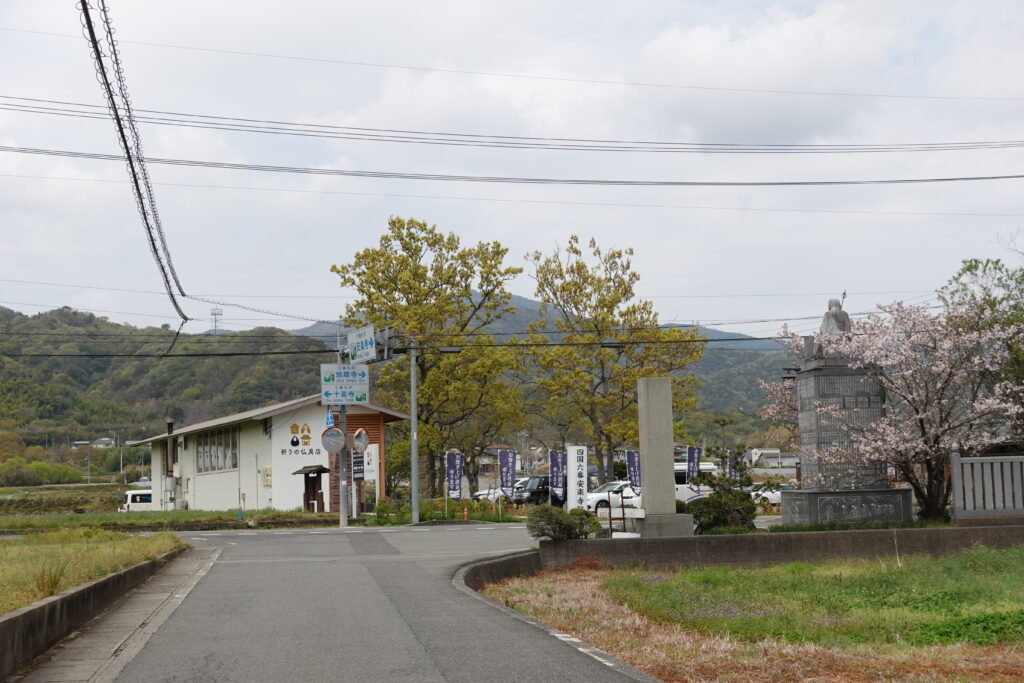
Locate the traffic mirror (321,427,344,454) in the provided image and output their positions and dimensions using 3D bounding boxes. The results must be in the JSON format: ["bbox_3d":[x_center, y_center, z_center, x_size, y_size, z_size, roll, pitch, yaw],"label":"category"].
[{"bbox_3d":[-5.811,3.213,51.800,0.840,0.840,0.220,1,-5,-22],"label":"traffic mirror"}]

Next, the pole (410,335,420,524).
[{"bbox_3d":[-3.234,2.928,53.000,0.200,6.300,0.200,-1,-5,-2],"label":"pole"}]

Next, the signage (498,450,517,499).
[{"bbox_3d":[-0.153,4.861,58.000,0.600,1.800,0.060,-1,-5,-3],"label":"signage"}]

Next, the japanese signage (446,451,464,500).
[{"bbox_3d":[-2.057,4.897,58.000,0.600,1.800,0.060,-1,-5,-3],"label":"japanese signage"}]

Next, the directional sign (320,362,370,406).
[{"bbox_3d":[-5.404,1.405,51.700,1.540,1.300,0.100,0,-5,-9],"label":"directional sign"}]

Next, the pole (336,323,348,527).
[{"bbox_3d":[-5.533,2.726,52.000,0.240,6.660,0.240,-1,-5,-6],"label":"pole"}]

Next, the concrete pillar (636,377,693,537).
[{"bbox_3d":[3.096,2.384,32.600,0.880,3.350,0.880,0,-5,-17],"label":"concrete pillar"}]

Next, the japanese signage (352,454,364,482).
[{"bbox_3d":[-5.203,4.186,54.000,0.450,1.050,0.080,-4,-6,28],"label":"japanese signage"}]

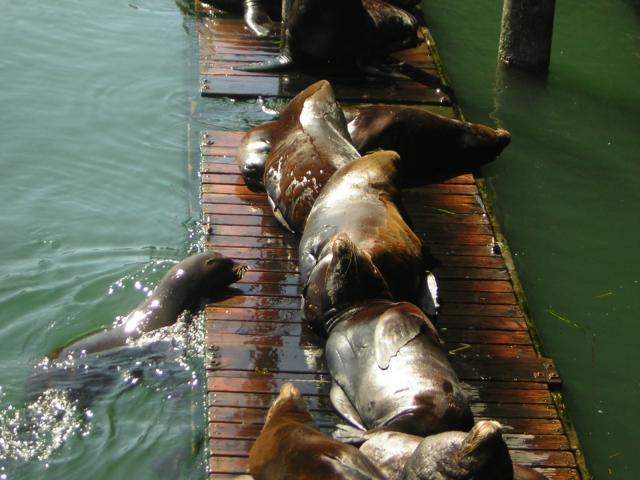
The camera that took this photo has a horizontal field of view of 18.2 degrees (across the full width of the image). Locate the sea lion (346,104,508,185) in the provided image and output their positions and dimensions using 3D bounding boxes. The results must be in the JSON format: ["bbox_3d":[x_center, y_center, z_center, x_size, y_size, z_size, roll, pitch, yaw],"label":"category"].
[{"bbox_3d":[0.411,-0.631,12.023,1.550,0.500,0.540,2,23,-5],"label":"sea lion"}]

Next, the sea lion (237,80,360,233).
[{"bbox_3d":[-0.100,-0.538,11.622,0.660,0.580,1.450,8,24,9],"label":"sea lion"}]

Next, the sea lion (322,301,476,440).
[{"bbox_3d":[0.367,0.496,9.428,0.640,0.470,1.450,-1,24,-11],"label":"sea lion"}]

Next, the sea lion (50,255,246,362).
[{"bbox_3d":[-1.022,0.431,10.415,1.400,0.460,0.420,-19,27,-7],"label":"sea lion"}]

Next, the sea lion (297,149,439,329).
[{"bbox_3d":[0.265,-0.116,10.728,0.700,0.560,1.720,6,23,4],"label":"sea lion"}]

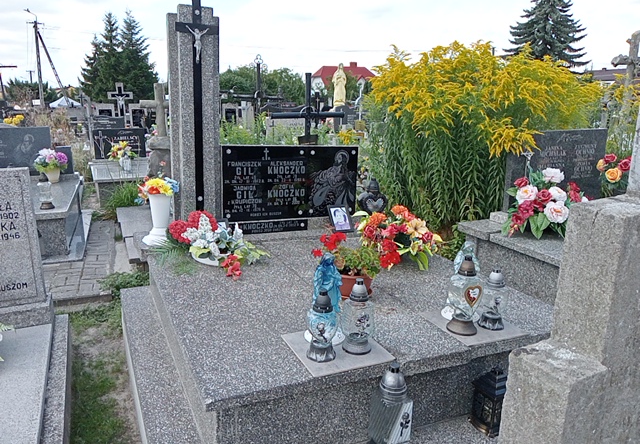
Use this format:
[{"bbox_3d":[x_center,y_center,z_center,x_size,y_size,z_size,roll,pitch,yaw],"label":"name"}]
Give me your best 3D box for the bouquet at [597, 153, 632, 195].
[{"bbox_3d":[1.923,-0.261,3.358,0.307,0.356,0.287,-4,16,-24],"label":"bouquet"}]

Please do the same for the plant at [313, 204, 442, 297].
[{"bbox_3d":[0.342,0.124,2.872,0.475,0.366,0.851,13,18,36],"label":"plant"}]

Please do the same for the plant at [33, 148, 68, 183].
[{"bbox_3d":[-3.084,-0.660,5.973,0.400,0.365,0.380,-4,14,-24],"label":"plant"}]

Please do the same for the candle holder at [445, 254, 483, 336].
[{"bbox_3d":[0.616,0.306,2.175,0.140,0.330,0.130,-2,13,-16],"label":"candle holder"}]

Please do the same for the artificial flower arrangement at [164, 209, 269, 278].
[{"bbox_3d":[-0.555,0.110,2.955,0.544,0.277,0.515,-4,16,-24],"label":"artificial flower arrangement"}]

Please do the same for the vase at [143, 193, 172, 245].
[{"bbox_3d":[-1.046,-0.028,3.388,0.216,0.315,0.216,-4,14,-24],"label":"vase"}]

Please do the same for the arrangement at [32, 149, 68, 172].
[{"bbox_3d":[-2.835,-0.645,5.459,0.330,0.258,0.330,-4,14,-24],"label":"arrangement"}]

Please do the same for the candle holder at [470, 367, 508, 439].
[{"bbox_3d":[0.724,0.717,2.128,0.129,0.267,0.129,-4,16,-24],"label":"candle holder"}]

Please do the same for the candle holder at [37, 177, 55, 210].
[{"bbox_3d":[-2.377,-0.264,4.484,0.130,0.295,0.130,-4,14,-24],"label":"candle holder"}]

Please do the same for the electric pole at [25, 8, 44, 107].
[{"bbox_3d":[-25.740,-14.468,46.915,1.800,8.810,0.600,-5,15,-30],"label":"electric pole"}]

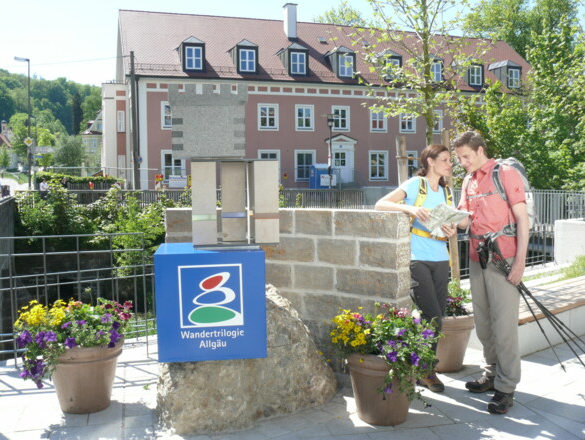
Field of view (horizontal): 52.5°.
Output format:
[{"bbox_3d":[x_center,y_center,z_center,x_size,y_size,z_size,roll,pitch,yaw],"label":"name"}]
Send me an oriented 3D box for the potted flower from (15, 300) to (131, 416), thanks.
[{"bbox_3d":[-1.320,0.811,3.673,0.660,0.680,0.580,-1,5,0],"label":"potted flower"}]

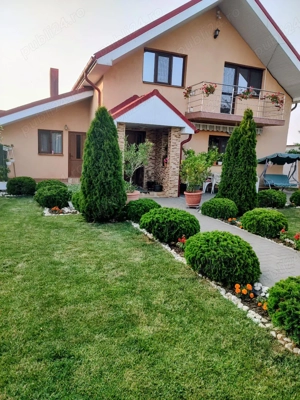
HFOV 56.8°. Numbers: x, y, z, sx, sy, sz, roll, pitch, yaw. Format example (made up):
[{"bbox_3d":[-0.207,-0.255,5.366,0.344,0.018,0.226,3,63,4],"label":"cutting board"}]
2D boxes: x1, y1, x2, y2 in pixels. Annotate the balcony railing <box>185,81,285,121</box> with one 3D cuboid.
[{"bbox_3d":[3.592,-4.006,11.639,3.920,1.070,1.250,-1,11,-19],"label":"balcony railing"}]

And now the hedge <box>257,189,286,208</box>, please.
[{"bbox_3d":[4.024,-0.055,9.246,0.946,0.571,0.946,0,10,-19],"label":"hedge"}]

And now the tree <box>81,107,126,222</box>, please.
[{"bbox_3d":[-1.012,-0.786,6.221,1.049,2.494,1.049,0,10,-19],"label":"tree"}]

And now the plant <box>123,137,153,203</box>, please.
[{"bbox_3d":[-0.340,-0.900,8.499,0.980,2.064,0.900,0,10,-19],"label":"plant"}]

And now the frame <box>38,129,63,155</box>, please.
[{"bbox_3d":[-4.322,-2.516,12.069,1.009,1.068,0.120,0,10,-19],"label":"frame"}]

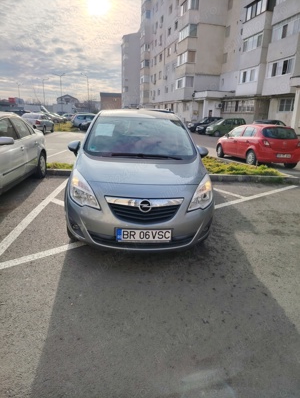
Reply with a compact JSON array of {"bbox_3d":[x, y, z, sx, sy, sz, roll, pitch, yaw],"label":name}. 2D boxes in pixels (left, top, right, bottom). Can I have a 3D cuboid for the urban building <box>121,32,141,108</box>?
[{"bbox_3d":[-2.926,-32.868,78.455,9.000,21.500,11.000,-2,17,-13],"label":"urban building"}]

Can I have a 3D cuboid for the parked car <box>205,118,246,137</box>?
[{"bbox_3d":[7.554,-7.128,27.672,3.520,1.660,1.620,-1,17,-11],"label":"parked car"}]

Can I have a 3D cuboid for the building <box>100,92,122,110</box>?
[{"bbox_3d":[-10.238,-27.965,84.677,8.500,8.000,8.000,0,17,-8],"label":"building"}]

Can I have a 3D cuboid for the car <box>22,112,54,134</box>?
[{"bbox_3d":[-8.413,-5.644,20.647,1.740,1.430,4.500,0,17,-8],"label":"car"}]

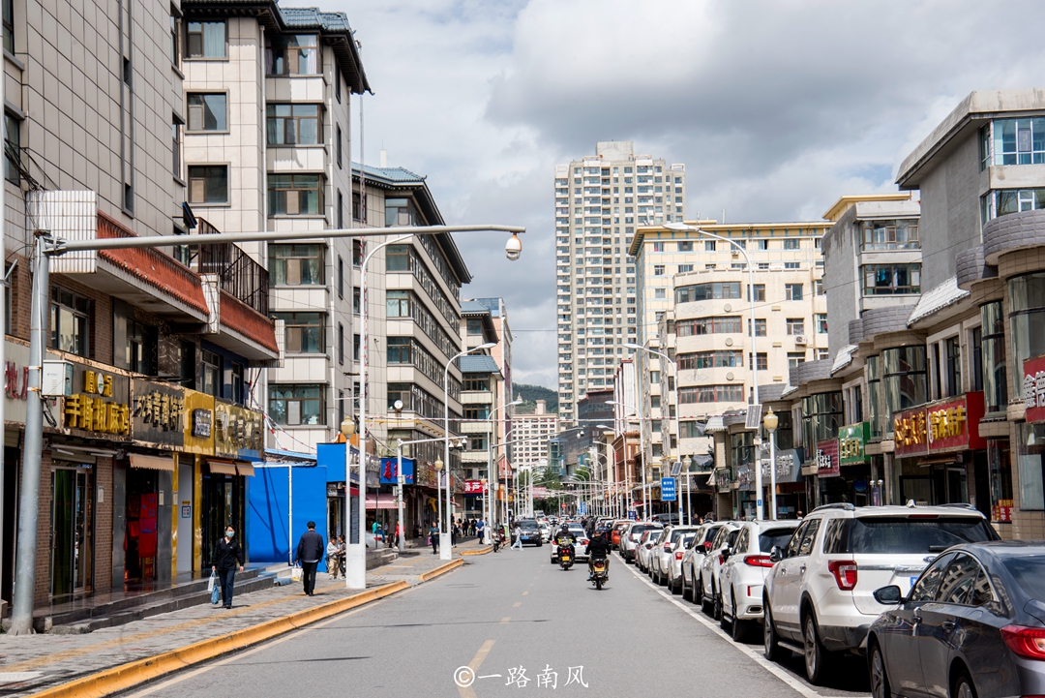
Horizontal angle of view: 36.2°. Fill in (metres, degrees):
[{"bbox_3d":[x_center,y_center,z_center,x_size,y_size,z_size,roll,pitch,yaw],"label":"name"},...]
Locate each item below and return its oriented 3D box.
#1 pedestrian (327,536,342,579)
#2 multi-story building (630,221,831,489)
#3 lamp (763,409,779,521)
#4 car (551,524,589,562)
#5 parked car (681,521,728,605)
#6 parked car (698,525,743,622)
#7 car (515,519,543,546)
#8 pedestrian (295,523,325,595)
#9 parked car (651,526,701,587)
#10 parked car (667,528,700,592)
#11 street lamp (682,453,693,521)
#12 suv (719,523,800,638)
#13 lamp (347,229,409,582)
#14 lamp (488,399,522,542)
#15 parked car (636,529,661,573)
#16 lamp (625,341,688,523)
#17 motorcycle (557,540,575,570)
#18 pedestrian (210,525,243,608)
[{"bbox_3d":[-5.856,6.485,49.575,0.380,1.326,0.400,-6,-8,38],"label":"pedestrian"},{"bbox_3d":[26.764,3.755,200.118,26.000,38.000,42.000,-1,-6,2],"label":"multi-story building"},{"bbox_3d":[6.466,3.785,41.255,0.400,4.531,0.400,-1,-6,0],"label":"lamp"},{"bbox_3d":[2.134,8.680,70.372,1.800,1.470,4.600,-1,-6,2],"label":"car"},{"bbox_3d":[4.662,4.792,35.768,1.860,1.700,4.600,-1,-6,2],"label":"parked car"},{"bbox_3d":[4.222,3.943,28.732,1.830,1.650,4.400,-1,-6,2],"label":"parked car"},{"bbox_3d":[0.330,11.976,104.085,1.950,1.760,4.800,-1,-6,2],"label":"car"},{"bbox_3d":[-4.937,4.852,36.996,0.580,1.720,0.420,-1,-6,2],"label":"pedestrian"},{"bbox_3d":[4.642,5.707,44.674,1.830,1.680,4.500,-1,-6,2],"label":"parked car"},{"bbox_3d":[4.669,5.499,40.958,1.780,1.480,4.500,-1,-6,2],"label":"parked car"},{"bbox_3d":[7.049,6.655,68.545,0.420,4.400,0.420,-1,-6,2],"label":"street lamp"},{"bbox_3d":[4.077,3.484,24.268,1.950,1.690,4.830,-1,-6,2],"label":"suv"},{"bbox_3d":[-3.266,1.521,41.180,2.200,9.200,0.450,-1,-6,2],"label":"lamp"},{"bbox_3d":[-1.267,7.781,101.280,2.200,9.200,0.450,-1,-6,2],"label":"lamp"},{"bbox_3d":[5.372,7.568,59.058,1.770,1.480,4.500,-1,-6,2],"label":"parked car"},{"bbox_3d":[5.792,4.409,70.027,2.500,9.348,0.400,-1,-6,2],"label":"lamp"},{"bbox_3d":[1.569,7.376,57.156,0.700,1.120,1.850,-1,-6,2],"label":"motorcycle"},{"bbox_3d":[-5.609,4.153,30.490,0.600,1.591,0.380,-1,-6,-1],"label":"pedestrian"}]

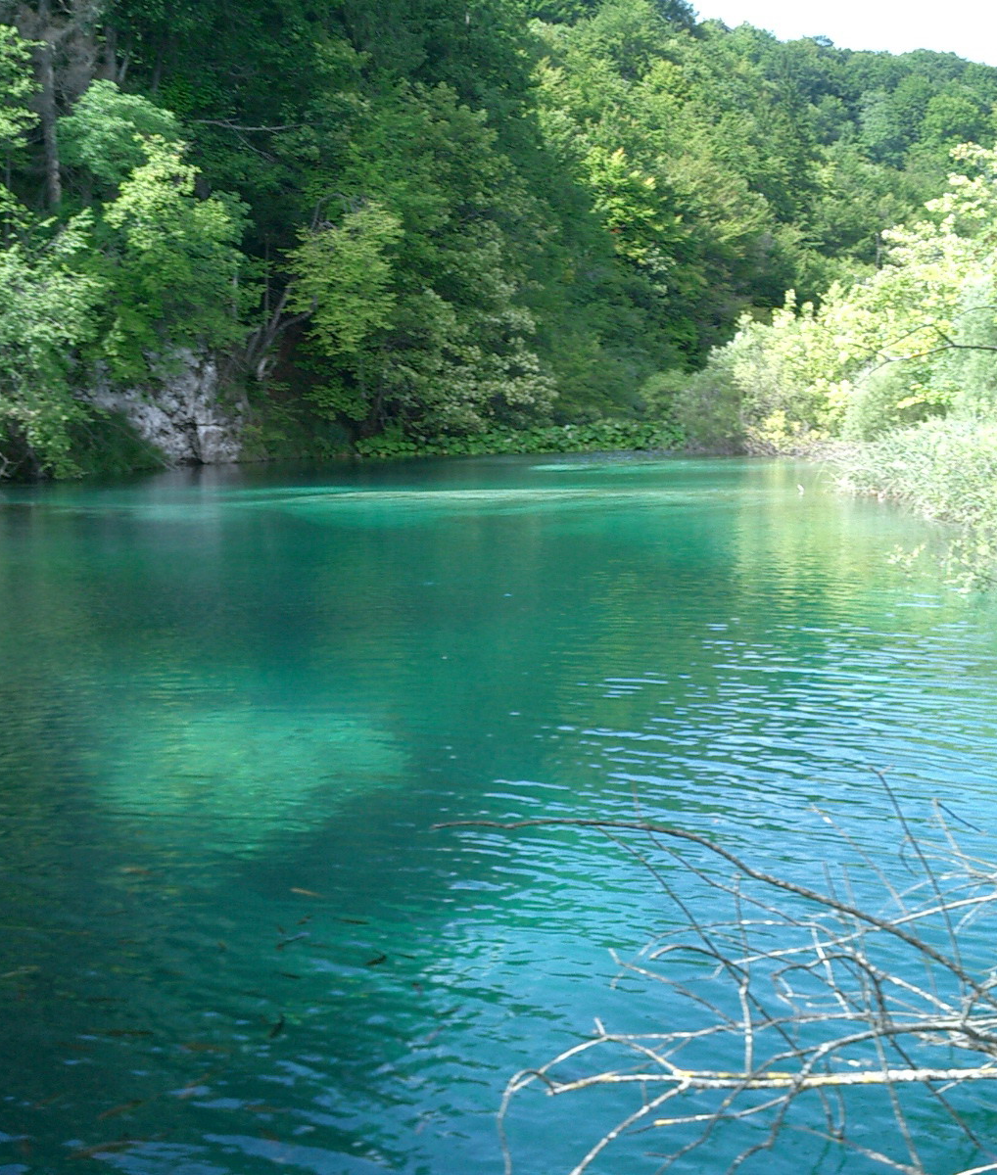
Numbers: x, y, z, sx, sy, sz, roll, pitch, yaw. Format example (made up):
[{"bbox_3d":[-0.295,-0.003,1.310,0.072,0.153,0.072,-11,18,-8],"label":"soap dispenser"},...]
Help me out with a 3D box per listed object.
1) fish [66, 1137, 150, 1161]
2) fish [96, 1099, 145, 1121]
[{"bbox_3d":[-1.220,1.764,4.978,0.253,0.053,0.036,-3,7,-26],"label":"fish"},{"bbox_3d":[-1.246,1.733,5.263,0.184,0.043,0.030,-6,9,-43],"label":"fish"}]

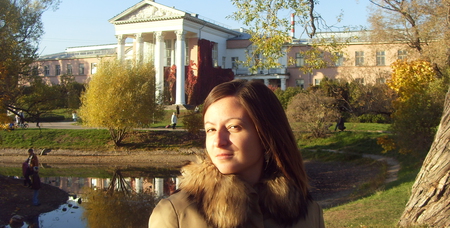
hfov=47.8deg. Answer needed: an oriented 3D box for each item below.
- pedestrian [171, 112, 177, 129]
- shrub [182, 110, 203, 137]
[{"bbox_3d":[-5.080,0.690,50.500,0.450,1.650,0.500,0,0,0],"label":"pedestrian"},{"bbox_3d":[-2.690,0.820,44.000,2.000,2.050,2.000,0,0,0],"label":"shrub"}]

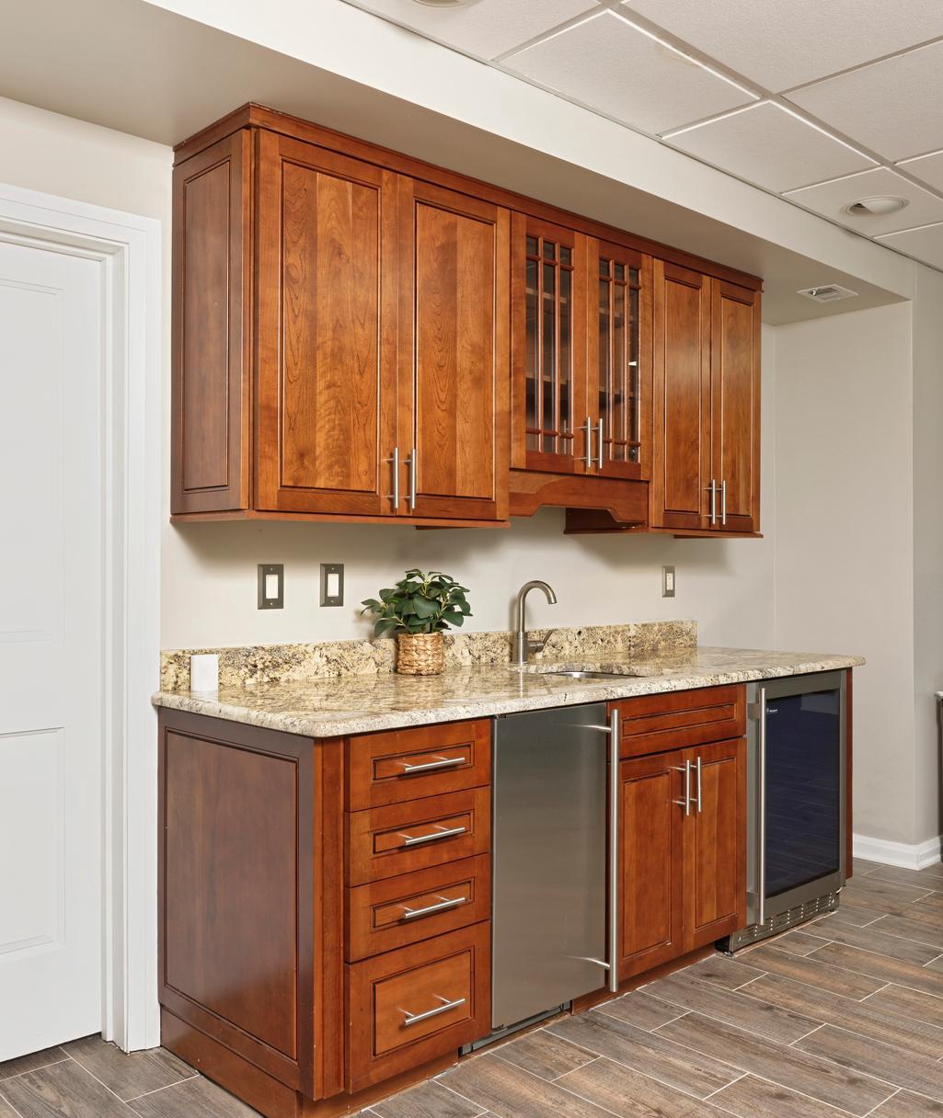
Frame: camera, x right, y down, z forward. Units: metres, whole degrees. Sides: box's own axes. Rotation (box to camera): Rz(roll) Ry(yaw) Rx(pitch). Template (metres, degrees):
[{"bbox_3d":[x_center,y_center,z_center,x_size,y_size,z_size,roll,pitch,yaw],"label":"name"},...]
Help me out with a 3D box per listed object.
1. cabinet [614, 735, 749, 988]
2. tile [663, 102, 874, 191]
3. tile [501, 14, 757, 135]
[{"bbox_3d":[0.468,0.910,3.118,0.665,0.633,0.585,0,0,-41],"label":"cabinet"},{"bbox_3d":[0.873,-1.173,2.705,0.600,0.018,0.315,0,0,-41],"label":"tile"},{"bbox_3d":[0.404,-1.150,2.257,0.595,0.018,0.323,0,0,-42],"label":"tile"}]

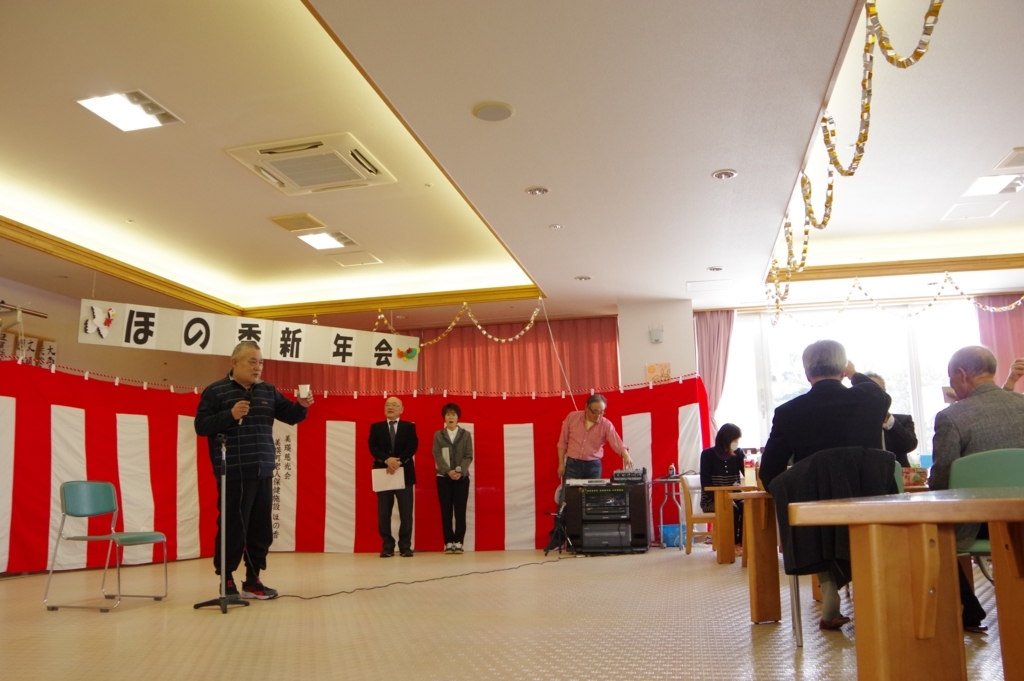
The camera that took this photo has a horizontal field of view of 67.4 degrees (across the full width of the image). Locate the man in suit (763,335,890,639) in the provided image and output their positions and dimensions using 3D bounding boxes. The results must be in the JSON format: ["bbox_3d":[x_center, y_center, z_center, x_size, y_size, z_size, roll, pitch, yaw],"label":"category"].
[{"bbox_3d":[1.515,0.688,3.585,0.600,1.300,0.720,-4,-11,18],"label":"man in suit"}]

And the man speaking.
[{"bbox_3d":[-1.739,0.845,5.221,0.480,1.690,0.660,-9,-14,38],"label":"man speaking"}]

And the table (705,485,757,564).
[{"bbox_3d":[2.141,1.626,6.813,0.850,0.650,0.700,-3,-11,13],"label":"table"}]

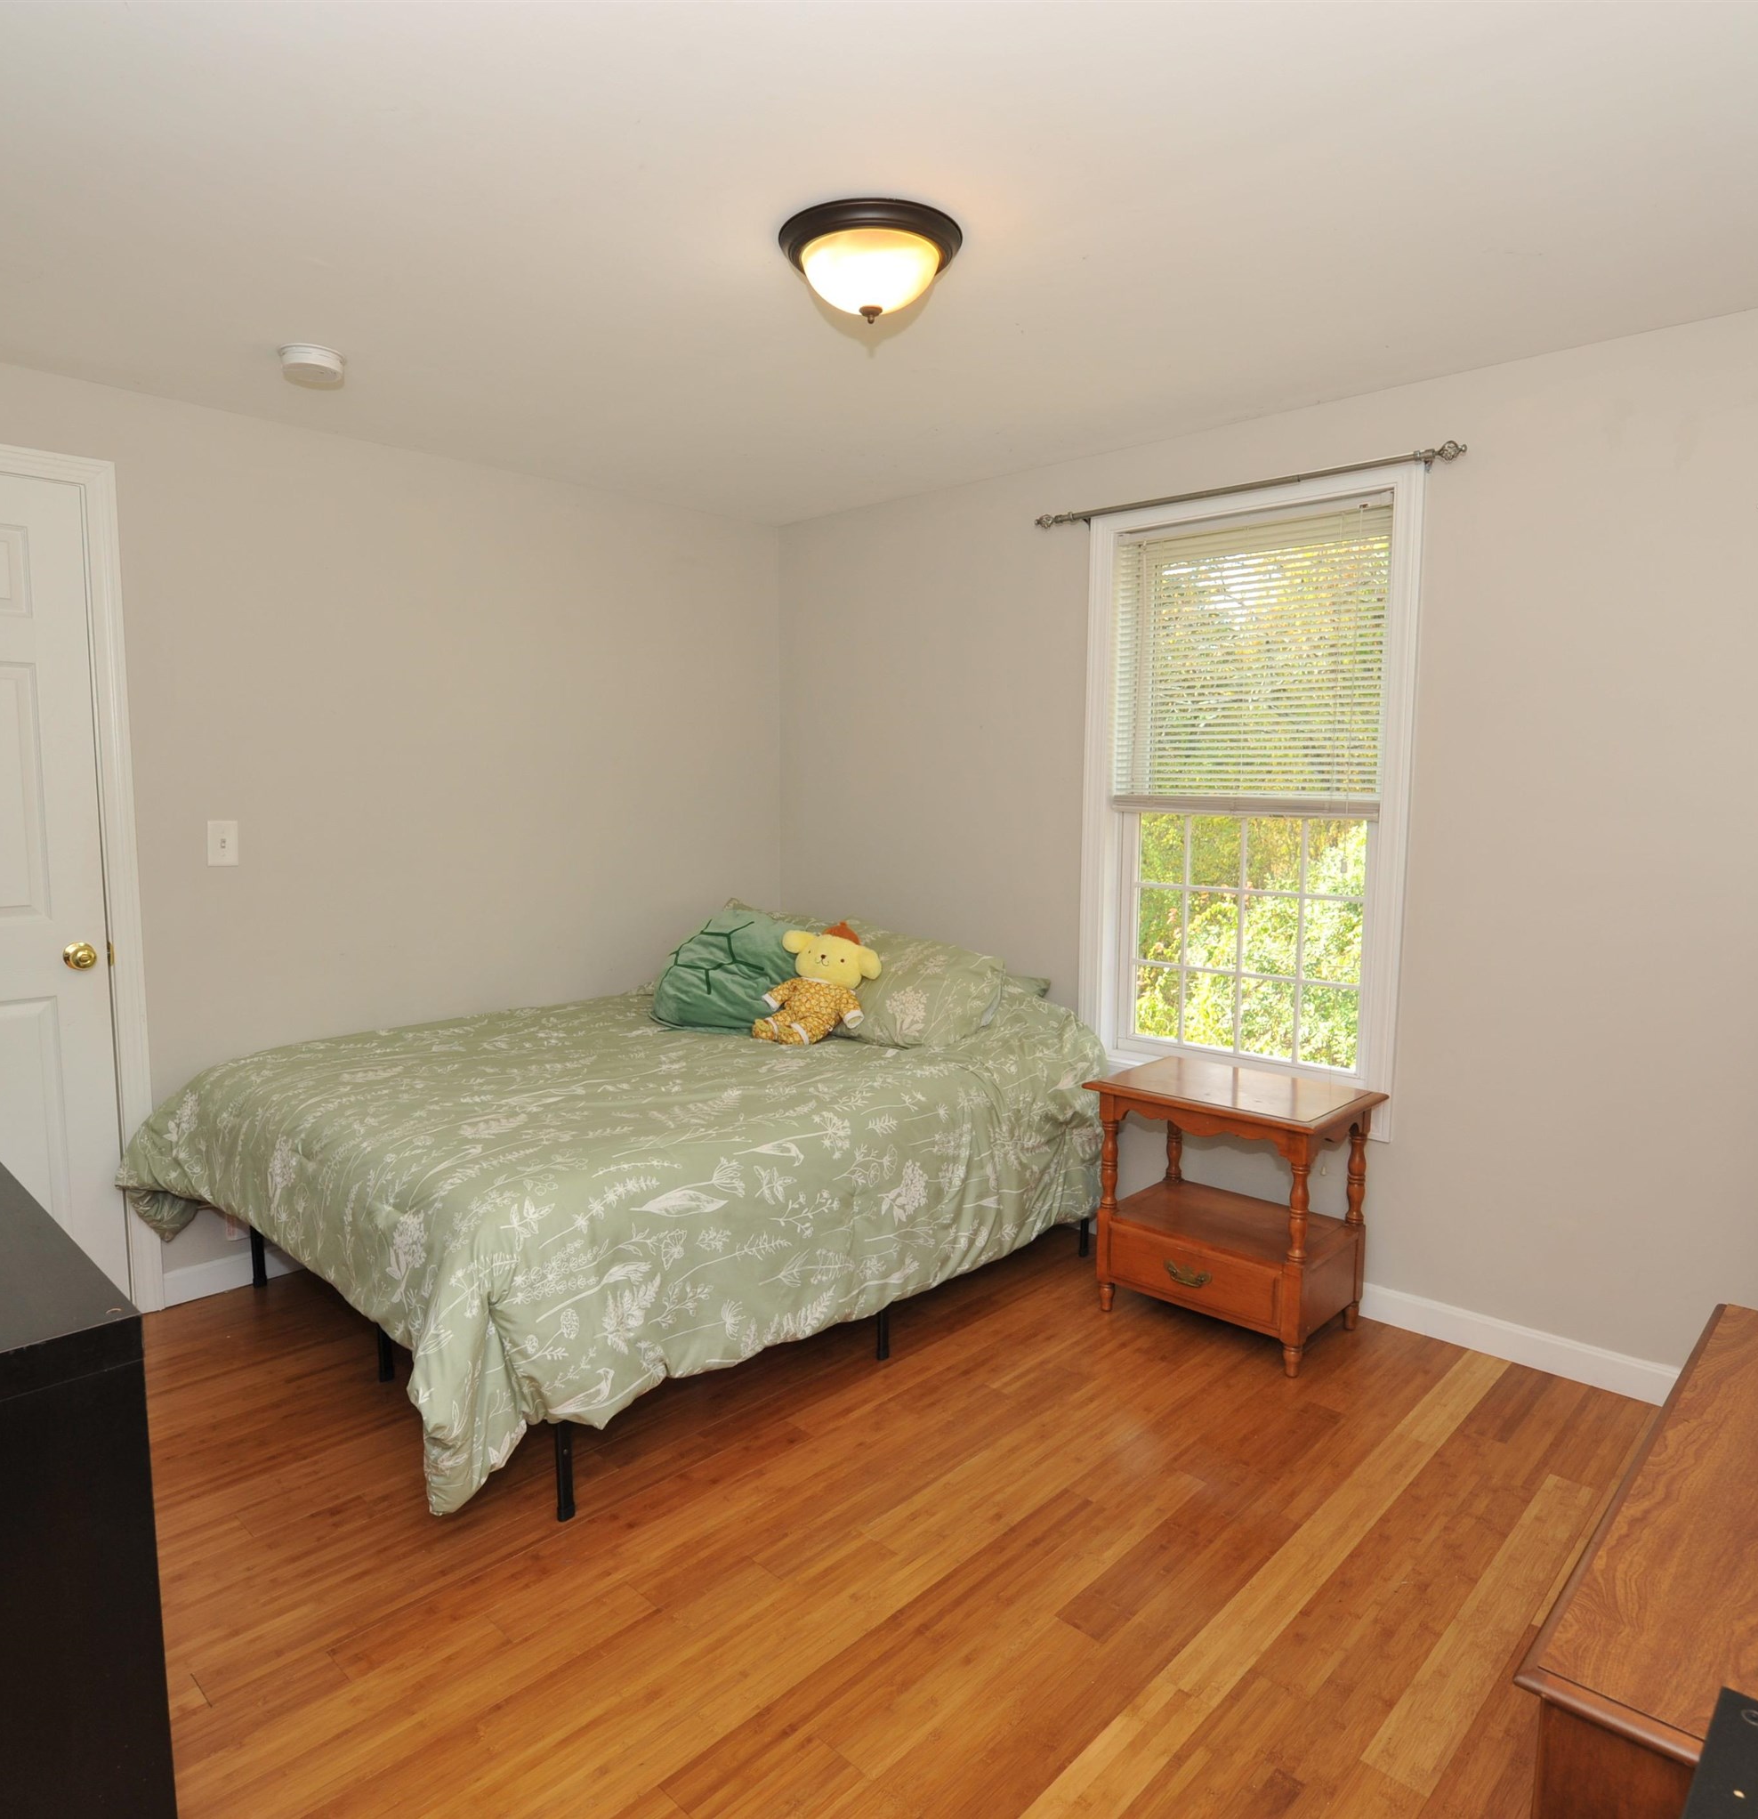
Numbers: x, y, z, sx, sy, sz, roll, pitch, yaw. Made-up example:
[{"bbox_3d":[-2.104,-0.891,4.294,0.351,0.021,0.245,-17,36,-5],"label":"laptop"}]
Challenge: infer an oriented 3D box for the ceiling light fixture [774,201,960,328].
[{"bbox_3d":[-0.014,-1.089,1.947,0.325,0.156,0.325,0,6,0],"label":"ceiling light fixture"}]

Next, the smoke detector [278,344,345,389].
[{"bbox_3d":[-1.264,-1.212,2.529,0.135,0.045,0.135,6,9,43],"label":"smoke detector"}]

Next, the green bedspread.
[{"bbox_3d":[-0.556,0.593,3.056,1.580,0.520,2.100,6,9,43],"label":"green bedspread"}]

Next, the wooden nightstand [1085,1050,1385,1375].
[{"bbox_3d":[0.879,0.751,2.877,0.575,0.600,0.410,6,9,43],"label":"wooden nightstand"}]

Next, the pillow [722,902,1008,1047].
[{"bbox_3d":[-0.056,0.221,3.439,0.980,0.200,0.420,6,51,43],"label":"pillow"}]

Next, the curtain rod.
[{"bbox_3d":[0.894,-1.098,2.986,1.196,0.050,0.080,6,9,43],"label":"curtain rod"}]

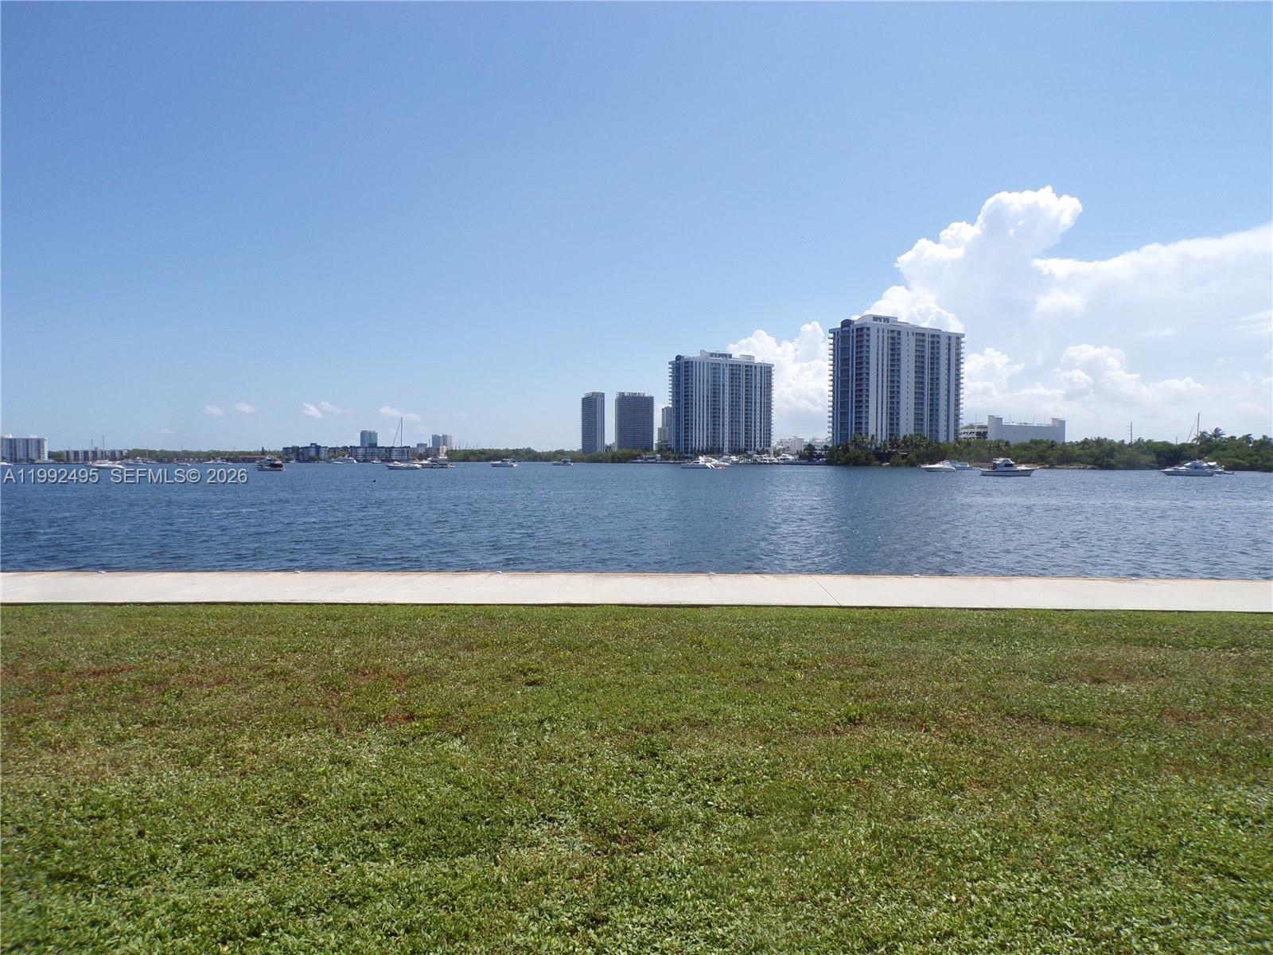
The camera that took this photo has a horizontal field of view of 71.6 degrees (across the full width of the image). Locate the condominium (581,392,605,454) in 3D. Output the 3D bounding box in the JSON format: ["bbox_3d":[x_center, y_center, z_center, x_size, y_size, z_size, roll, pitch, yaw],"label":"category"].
[{"bbox_3d":[-64.000,-77.354,1342.706,16.000,103.370,47.000,-1,1,-30],"label":"condominium"}]

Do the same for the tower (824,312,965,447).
[{"bbox_3d":[156.791,-52.006,531.812,83.000,85.600,31.000,-1,1,-32],"label":"tower"}]

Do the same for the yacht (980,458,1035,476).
[{"bbox_3d":[79.961,-2.189,189.995,10.900,3.760,3.700,0,1,20],"label":"yacht"}]

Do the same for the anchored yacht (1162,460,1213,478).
[{"bbox_3d":[118.603,-1.996,189.999,10.000,3.380,3.400,1,1,35],"label":"anchored yacht"}]

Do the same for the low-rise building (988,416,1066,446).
[{"bbox_3d":[249.412,-25.210,591.408,77.000,29.600,30.000,-1,1,-29],"label":"low-rise building"}]

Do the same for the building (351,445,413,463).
[{"bbox_3d":[-272.203,-25.129,939.684,64.000,16.500,19.000,0,1,-12],"label":"building"}]

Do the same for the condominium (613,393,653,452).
[{"bbox_3d":[-1.900,-79.215,1374.675,55.000,105.790,22.000,0,1,-8],"label":"condominium"}]

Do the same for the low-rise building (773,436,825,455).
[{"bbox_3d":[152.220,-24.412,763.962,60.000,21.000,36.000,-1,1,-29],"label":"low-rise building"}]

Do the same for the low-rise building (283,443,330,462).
[{"bbox_3d":[-351.639,-26.452,939.657,45.000,19.150,20.000,0,1,-14],"label":"low-rise building"}]

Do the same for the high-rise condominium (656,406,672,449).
[{"bbox_3d":[44.899,-62.642,1263.989,31.000,77.140,26.000,-1,1,-23],"label":"high-rise condominium"}]

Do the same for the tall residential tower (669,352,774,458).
[{"bbox_3d":[69.090,-56.038,705.766,83.000,86.600,31.000,-1,1,-32],"label":"tall residential tower"}]

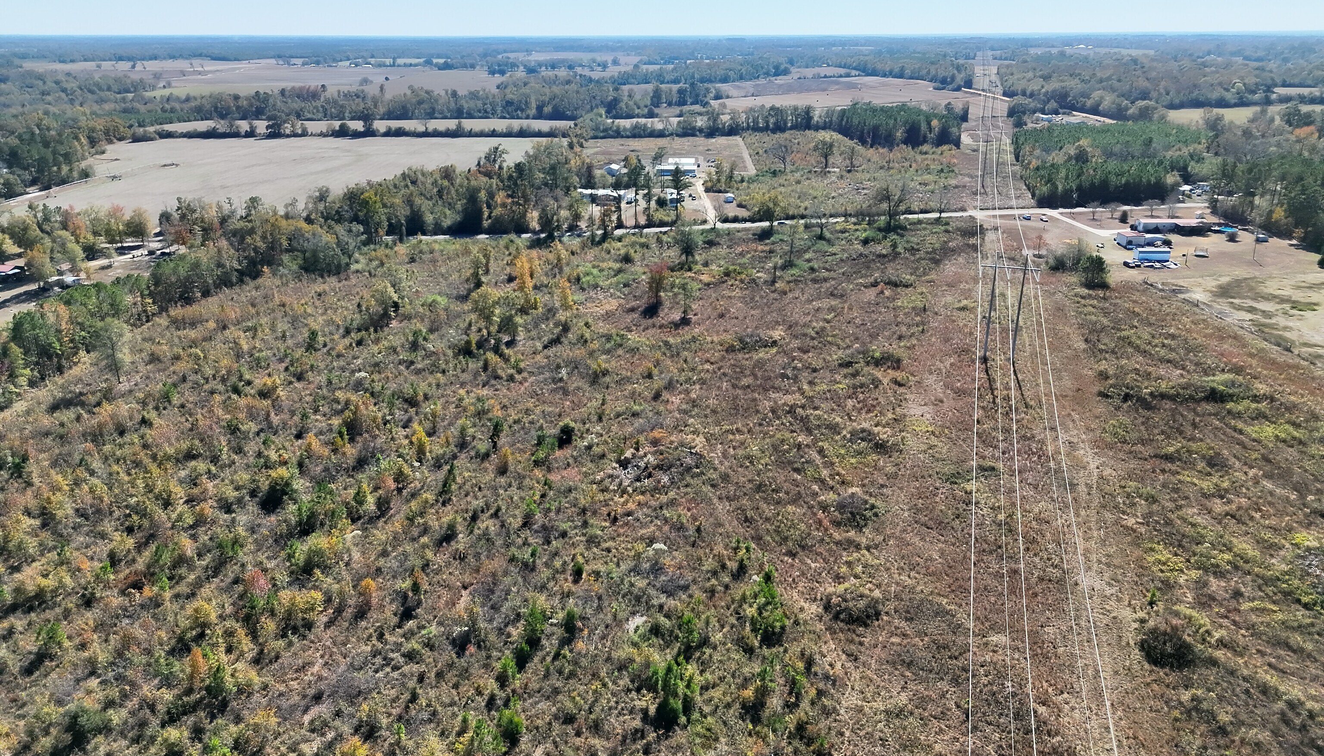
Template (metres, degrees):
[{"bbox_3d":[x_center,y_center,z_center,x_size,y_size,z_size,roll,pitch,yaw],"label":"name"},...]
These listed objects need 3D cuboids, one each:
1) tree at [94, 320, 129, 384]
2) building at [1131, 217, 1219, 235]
[{"bbox_3d":[-116.982,-5.531,195.525,6.334,14.215,6.334,0,21,0],"label":"tree"},{"bbox_3d":[192.974,-57.597,345.548,25.000,4.500,9.000,0,21,0],"label":"building"}]

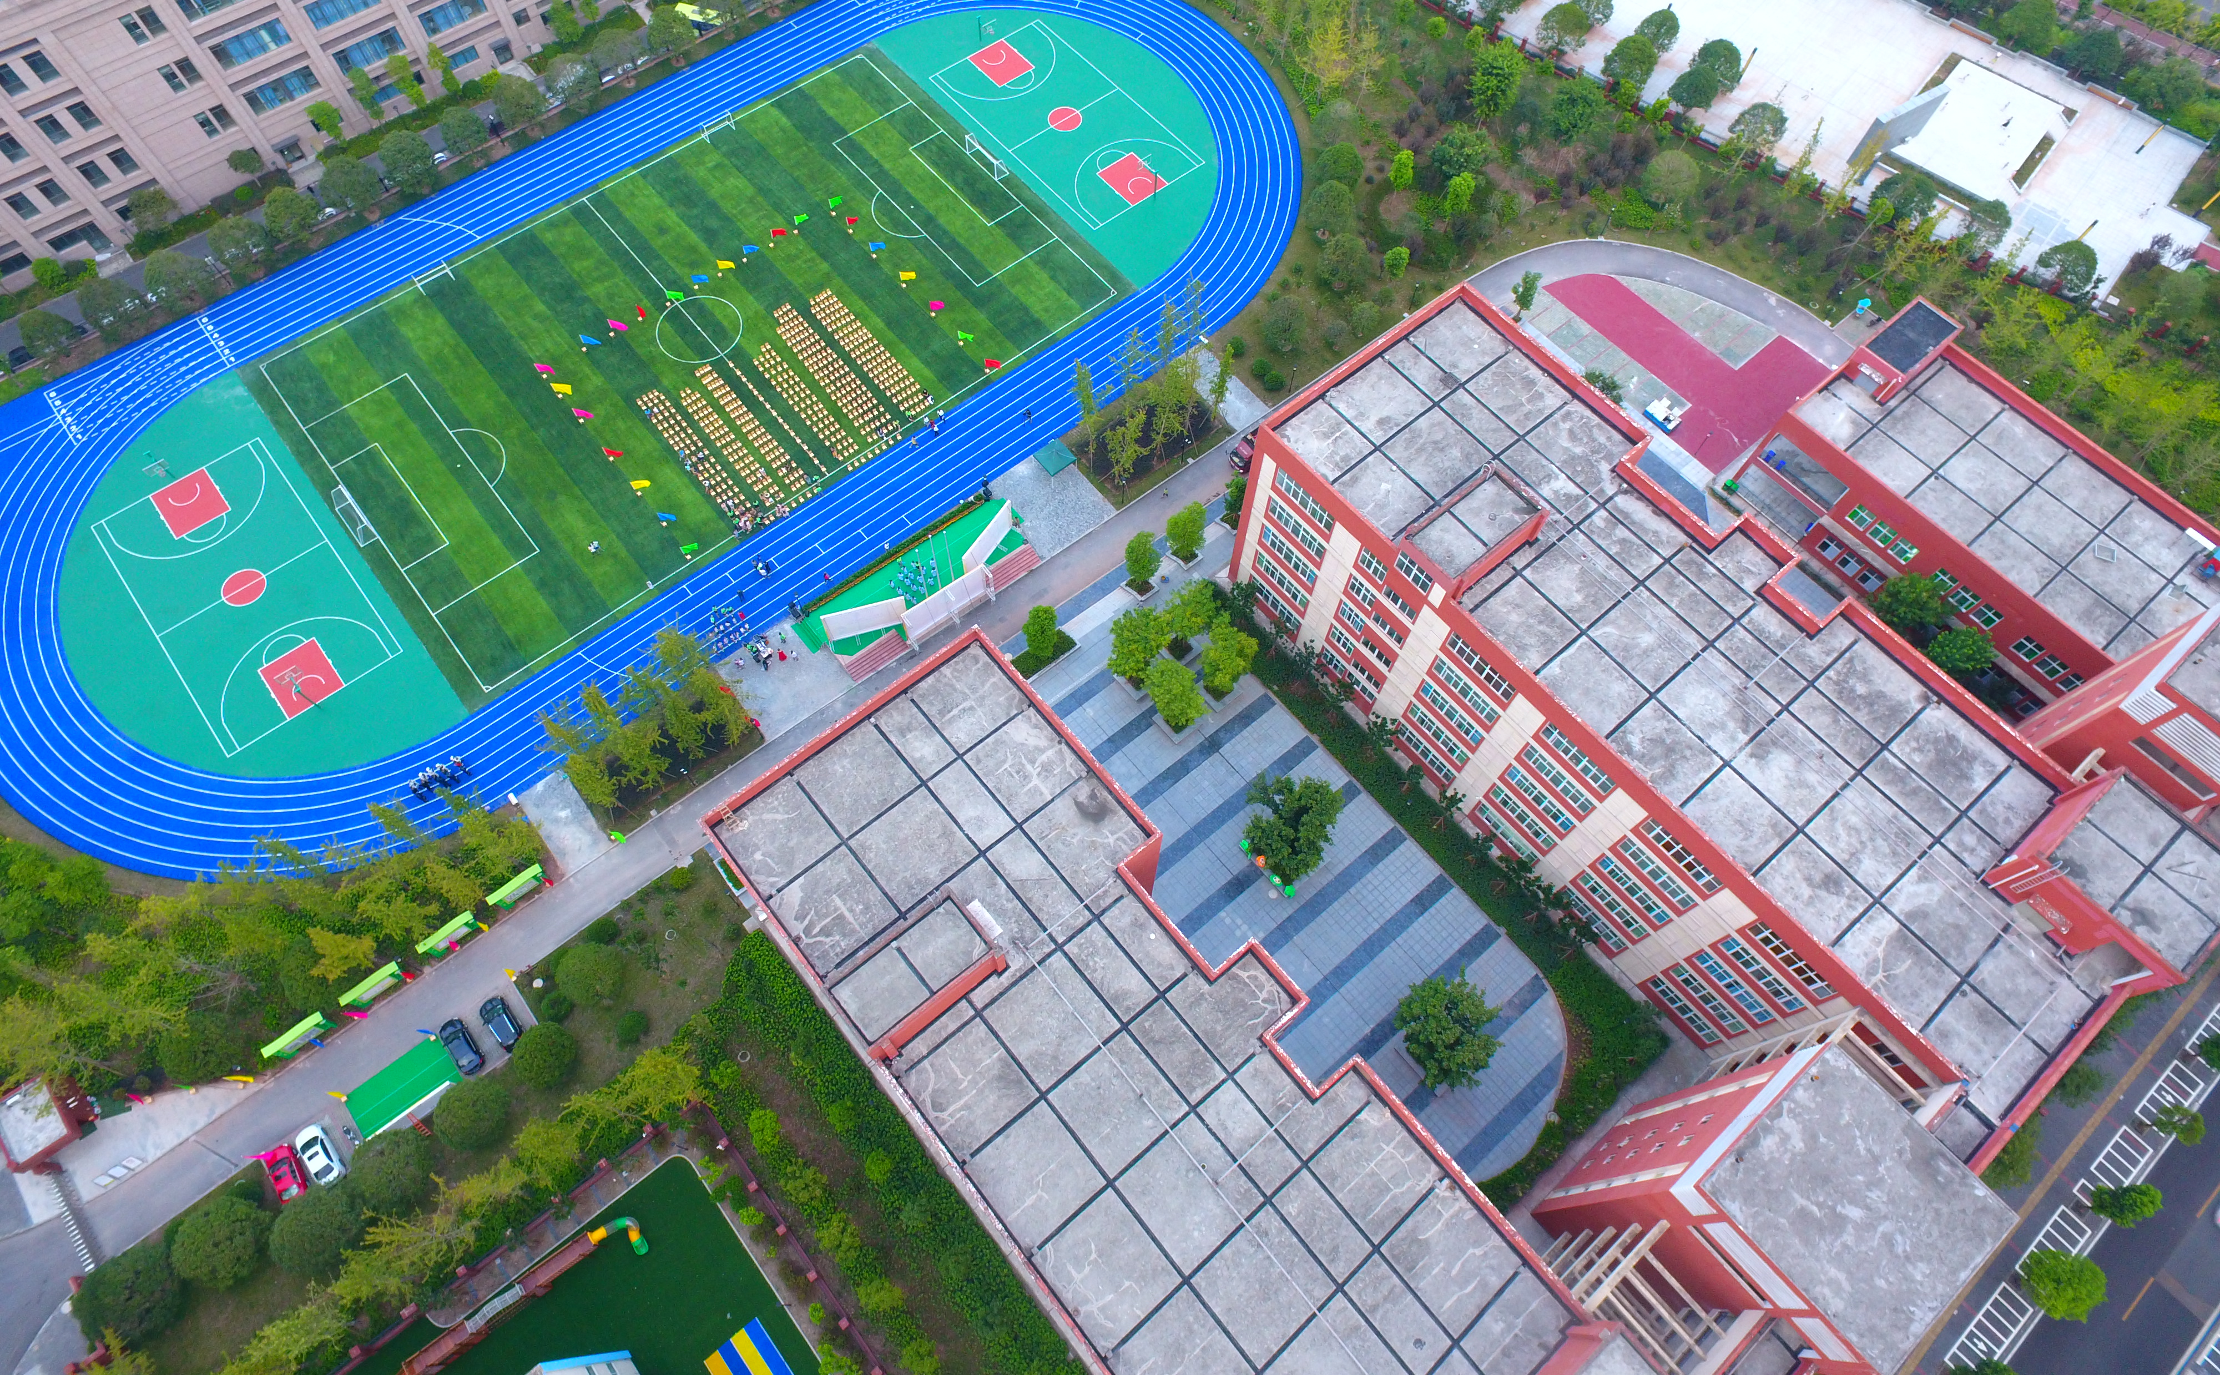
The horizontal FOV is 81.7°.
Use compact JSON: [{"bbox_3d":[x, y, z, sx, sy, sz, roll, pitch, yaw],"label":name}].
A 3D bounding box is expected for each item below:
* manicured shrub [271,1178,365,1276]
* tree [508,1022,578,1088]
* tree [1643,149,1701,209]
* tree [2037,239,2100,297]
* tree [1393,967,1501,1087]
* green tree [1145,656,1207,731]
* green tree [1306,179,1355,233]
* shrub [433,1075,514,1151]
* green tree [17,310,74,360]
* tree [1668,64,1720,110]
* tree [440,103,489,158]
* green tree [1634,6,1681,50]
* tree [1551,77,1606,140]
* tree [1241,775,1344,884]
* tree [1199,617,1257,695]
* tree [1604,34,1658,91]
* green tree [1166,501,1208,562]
[{"bbox_3d":[-53.639,36.685,86.773,5.930,4.510,5.930,1,64,-2],"label":"manicured shrub"},{"bbox_3d":[-40.821,26.516,92.537,4.710,3.630,4.710,1,64,-2],"label":"tree"},{"bbox_3d":[57.427,-51.877,131.401,5.300,6.200,5.300,4,64,0],"label":"tree"},{"bbox_3d":[95.575,-41.782,128.452,5.110,5.720,5.110,-37,71,-17],"label":"tree"},{"bbox_3d":[24.773,24.983,92.850,7.900,7.600,7.900,4,64,0],"label":"tree"},{"bbox_3d":[5.561,1.098,103.921,4.900,7.700,4.900,1,64,-2],"label":"green tree"},{"bbox_3d":[21.982,-47.755,128.608,4.660,6.220,4.660,1,64,-2],"label":"green tree"},{"bbox_3d":[-44.693,29.861,90.115,5.000,4.600,5.000,4,64,0],"label":"shrub"},{"bbox_3d":[-97.691,-32.161,118.029,4.300,4.800,4.300,-37,71,-17],"label":"green tree"},{"bbox_3d":[62.680,-63.570,137.670,5.200,5.800,5.200,4,64,0],"label":"tree"},{"bbox_3d":[-65.192,-55.649,129.906,4.400,5.600,4.400,-37,71,-17],"label":"tree"},{"bbox_3d":[60.250,-71.970,141.560,4.800,5.900,4.800,4,64,0],"label":"green tree"},{"bbox_3d":[48.580,-59.870,134.310,5.400,7.900,5.400,4,64,0],"label":"tree"},{"bbox_3d":[14.190,11.017,98.447,7.800,9.000,7.800,4,64,0],"label":"tree"},{"bbox_3d":[9.473,-1.998,104.551,5.270,9.490,5.270,1,64,-2],"label":"tree"},{"bbox_3d":[56.230,-67.364,139.168,5.640,6.080,5.640,1,64,-2],"label":"tree"},{"bbox_3d":[6.642,-13.247,110.910,3.570,7.530,3.570,1,64,-2],"label":"green tree"}]

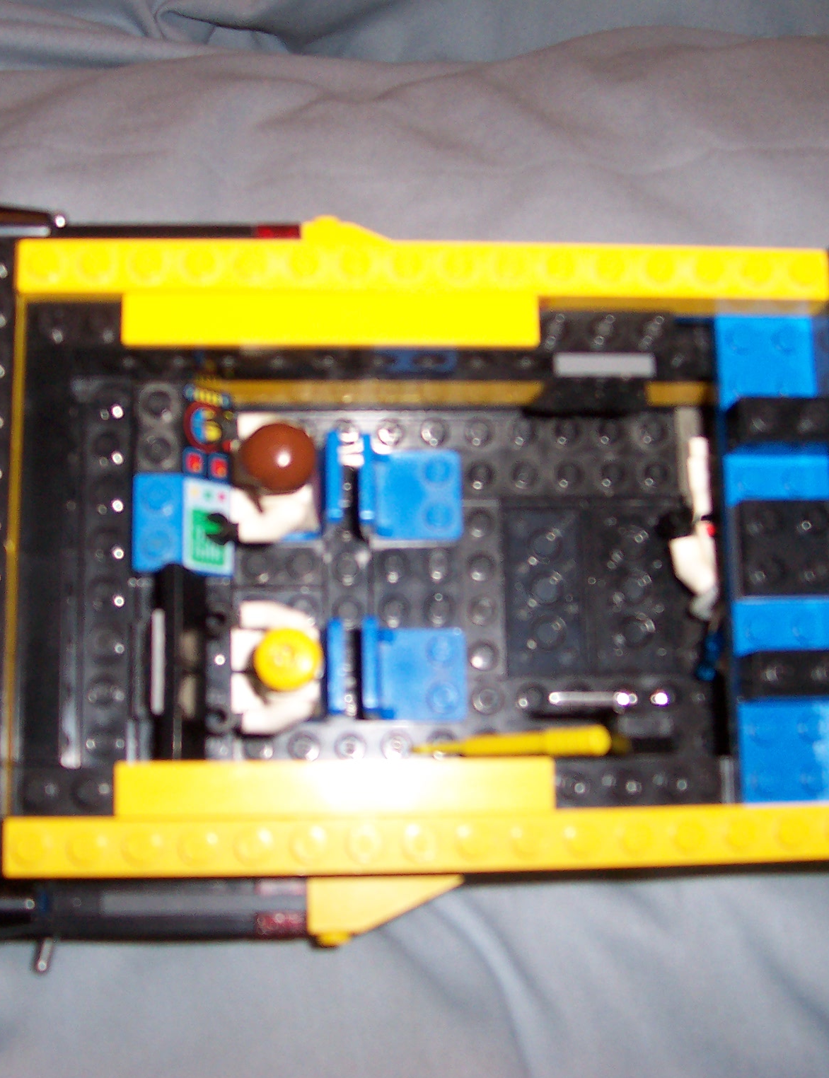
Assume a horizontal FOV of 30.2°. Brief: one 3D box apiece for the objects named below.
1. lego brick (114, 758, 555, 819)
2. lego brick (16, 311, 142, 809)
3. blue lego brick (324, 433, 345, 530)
[{"bbox_3d":[-0.012,0.037,0.228,0.064,0.003,0.008,0,80,-5],"label":"lego brick"},{"bbox_3d":[-0.053,0.004,0.244,0.018,0.021,0.080,0,80,-5],"label":"lego brick"},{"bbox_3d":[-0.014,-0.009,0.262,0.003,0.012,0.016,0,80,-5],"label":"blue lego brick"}]

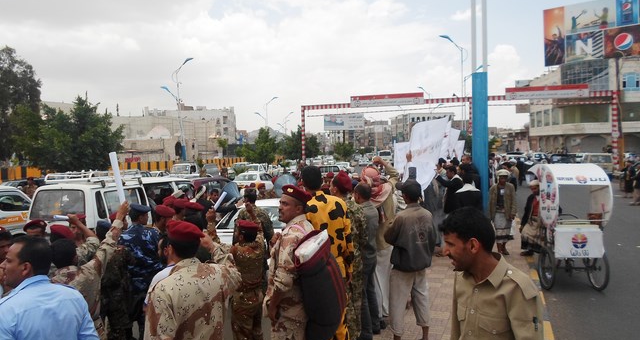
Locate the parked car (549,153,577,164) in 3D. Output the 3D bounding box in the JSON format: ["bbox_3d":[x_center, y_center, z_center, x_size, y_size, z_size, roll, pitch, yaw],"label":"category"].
[{"bbox_3d":[21.511,-0.508,41.000,1.750,1.650,4.400,0,2,30],"label":"parked car"}]

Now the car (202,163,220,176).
[{"bbox_3d":[-10.798,0.161,46.000,1.750,1.600,4.400,-1,2,0],"label":"car"}]

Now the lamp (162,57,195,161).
[{"bbox_3d":[-14.389,-5.104,47.000,3.200,12.200,0.700,-1,2,0],"label":"lamp"}]

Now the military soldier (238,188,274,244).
[{"bbox_3d":[-0.955,1.178,6.950,0.520,1.760,0.380,-1,2,-12],"label":"military soldier"}]

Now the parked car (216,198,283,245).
[{"bbox_3d":[-0.880,1.172,8.500,1.700,1.400,4.400,-1,1,9],"label":"parked car"}]

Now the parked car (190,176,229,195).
[{"bbox_3d":[-3.954,1.055,17.000,1.750,1.500,4.400,-1,1,20],"label":"parked car"}]

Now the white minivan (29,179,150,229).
[{"bbox_3d":[-5.900,1.119,13.000,1.620,1.800,4.100,-1,2,5],"label":"white minivan"}]

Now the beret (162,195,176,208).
[{"bbox_3d":[-2.210,0.456,6.800,0.250,0.150,0.270,0,2,30],"label":"beret"}]

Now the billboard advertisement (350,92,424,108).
[{"bbox_3d":[4.162,-4.255,28.500,4.500,0.700,0.150,-1,2,14],"label":"billboard advertisement"}]

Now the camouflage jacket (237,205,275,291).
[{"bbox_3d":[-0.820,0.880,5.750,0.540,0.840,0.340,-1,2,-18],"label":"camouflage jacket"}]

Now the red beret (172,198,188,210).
[{"bbox_3d":[-1.751,0.433,5.800,0.240,0.130,0.260,-1,1,18],"label":"red beret"}]

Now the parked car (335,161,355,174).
[{"bbox_3d":[2.067,0.126,39.000,1.750,1.600,4.400,-2,2,-14],"label":"parked car"}]

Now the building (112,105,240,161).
[{"bbox_3d":[-36.451,-6.853,115.000,31.000,15.600,20.000,-2,1,-12],"label":"building"}]

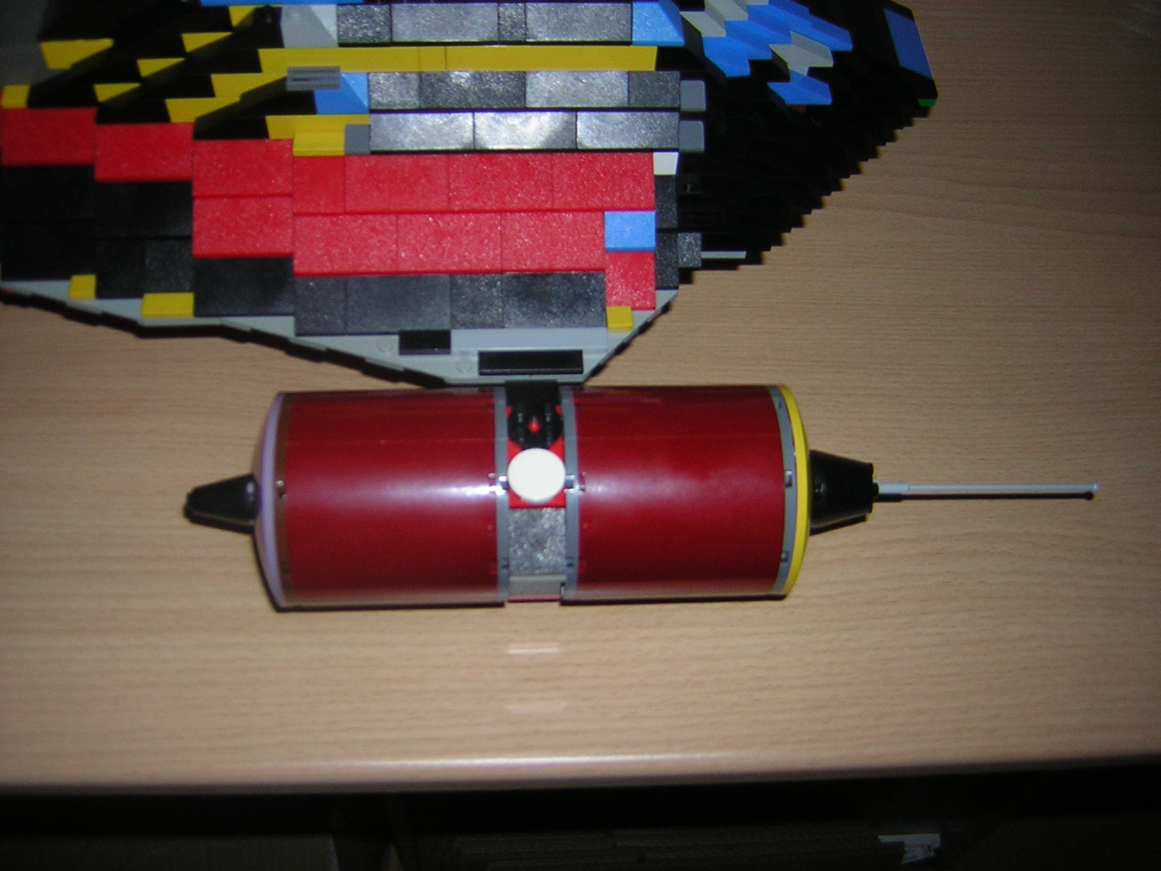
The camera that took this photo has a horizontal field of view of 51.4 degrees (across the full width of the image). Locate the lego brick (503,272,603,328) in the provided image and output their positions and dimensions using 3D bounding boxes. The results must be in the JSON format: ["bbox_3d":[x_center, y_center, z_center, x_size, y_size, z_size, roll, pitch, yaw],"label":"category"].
[{"bbox_3d":[-0.008,-0.045,0.377,0.032,0.010,0.024,-1,58,-3],"label":"lego brick"}]

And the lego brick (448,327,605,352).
[{"bbox_3d":[-0.016,-0.029,0.371,0.048,0.003,0.008,-1,60,-4],"label":"lego brick"}]

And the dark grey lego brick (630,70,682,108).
[{"bbox_3d":[0.023,-0.110,0.377,0.016,0.010,0.016,-1,58,-3],"label":"dark grey lego brick"}]

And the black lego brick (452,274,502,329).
[{"bbox_3d":[-0.032,-0.045,0.373,0.016,0.010,0.024,-1,58,-4],"label":"black lego brick"}]

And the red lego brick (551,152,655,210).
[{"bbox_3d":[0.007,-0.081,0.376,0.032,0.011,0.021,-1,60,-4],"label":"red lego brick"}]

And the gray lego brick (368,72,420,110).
[{"bbox_3d":[-0.057,-0.107,0.369,0.016,0.010,0.016,-1,58,-3],"label":"gray lego brick"}]

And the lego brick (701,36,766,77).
[{"bbox_3d":[0.050,-0.126,0.391,0.024,0.015,0.009,-1,57,-2],"label":"lego brick"}]

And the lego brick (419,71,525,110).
[{"bbox_3d":[-0.033,-0.108,0.368,0.032,0.011,0.016,-1,60,-4],"label":"lego brick"}]

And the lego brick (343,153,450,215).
[{"bbox_3d":[-0.057,-0.081,0.378,0.032,0.010,0.024,-1,58,-3],"label":"lego brick"}]

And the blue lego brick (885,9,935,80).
[{"bbox_3d":[0.113,-0.143,0.435,0.022,0.010,0.032,-1,57,-2],"label":"blue lego brick"}]

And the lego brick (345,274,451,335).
[{"bbox_3d":[-0.056,-0.044,0.371,0.032,0.010,0.024,-1,58,-4],"label":"lego brick"}]

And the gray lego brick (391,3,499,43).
[{"bbox_3d":[-0.040,-0.124,0.357,0.032,0.010,0.016,-1,58,-4],"label":"gray lego brick"}]

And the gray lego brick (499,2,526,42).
[{"bbox_3d":[-0.021,-0.126,0.362,0.008,0.010,0.016,-1,58,-3],"label":"gray lego brick"}]

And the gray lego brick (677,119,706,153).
[{"bbox_3d":[0.035,-0.093,0.376,0.008,0.006,0.008,-1,60,-4],"label":"gray lego brick"}]

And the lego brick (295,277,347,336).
[{"bbox_3d":[-0.080,-0.044,0.376,0.016,0.010,0.024,-1,58,-3],"label":"lego brick"}]

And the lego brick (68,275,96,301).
[{"bbox_3d":[-0.154,-0.046,0.375,0.008,0.003,0.008,-1,58,-3],"label":"lego brick"}]

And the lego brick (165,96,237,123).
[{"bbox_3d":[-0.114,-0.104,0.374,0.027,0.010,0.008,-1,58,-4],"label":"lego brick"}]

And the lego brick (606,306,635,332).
[{"bbox_3d":[0.013,-0.036,0.378,0.008,0.003,0.008,-1,57,-2],"label":"lego brick"}]

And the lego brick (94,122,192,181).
[{"bbox_3d":[-0.134,-0.091,0.377,0.032,0.010,0.024,-1,58,-4],"label":"lego brick"}]

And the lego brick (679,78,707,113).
[{"bbox_3d":[0.035,-0.106,0.377,0.008,0.006,0.008,-1,58,-3],"label":"lego brick"}]

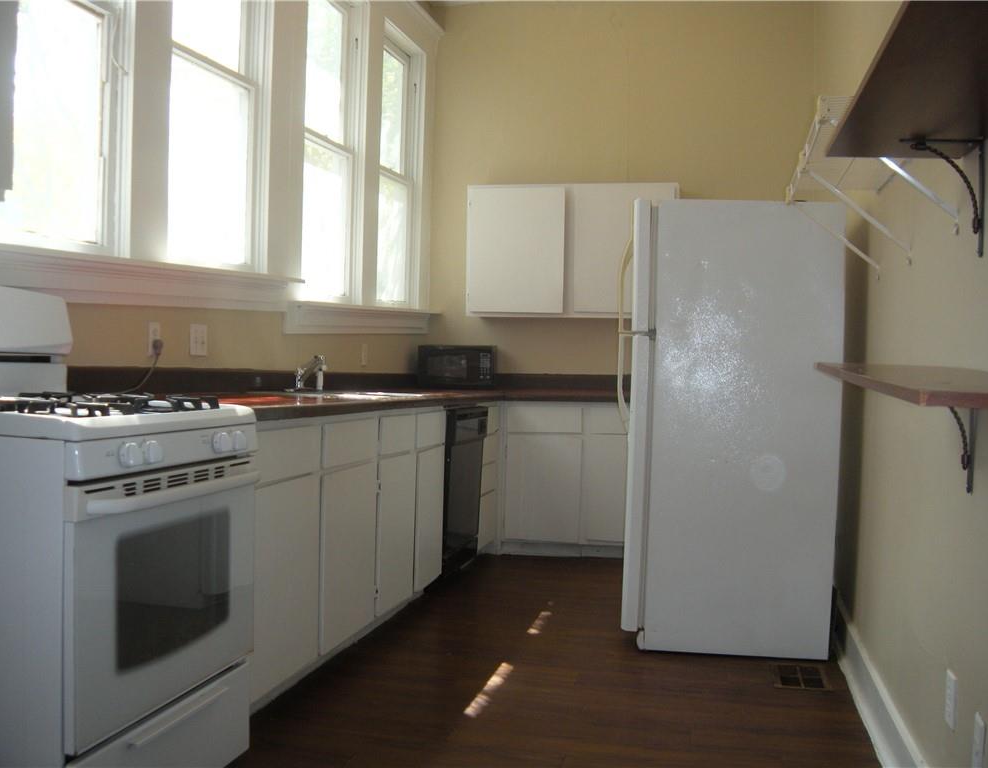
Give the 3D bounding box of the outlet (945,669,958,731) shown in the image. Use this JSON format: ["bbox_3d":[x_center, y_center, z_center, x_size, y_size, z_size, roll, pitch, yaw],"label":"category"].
[{"bbox_3d":[0.954,0.658,2.160,0.010,0.115,0.072,2,1,12],"label":"outlet"}]

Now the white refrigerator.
[{"bbox_3d":[0.888,0.165,4.180,0.790,1.680,0.750,2,1,6],"label":"white refrigerator"}]

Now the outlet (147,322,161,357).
[{"bbox_3d":[-1.135,-0.149,3.460,0.010,0.115,0.072,2,1,12],"label":"outlet"}]

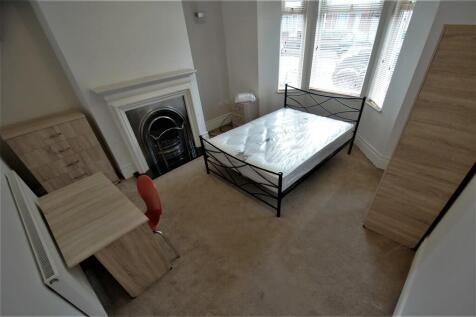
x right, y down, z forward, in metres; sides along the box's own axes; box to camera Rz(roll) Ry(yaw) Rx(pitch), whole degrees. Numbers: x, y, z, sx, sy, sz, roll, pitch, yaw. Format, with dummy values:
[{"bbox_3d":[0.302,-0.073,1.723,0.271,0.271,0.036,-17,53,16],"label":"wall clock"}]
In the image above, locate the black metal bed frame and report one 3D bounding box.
[{"bbox_3d":[0.691,-0.339,3.031,1.985,0.959,1.366,-29,39,-34],"label":"black metal bed frame"}]

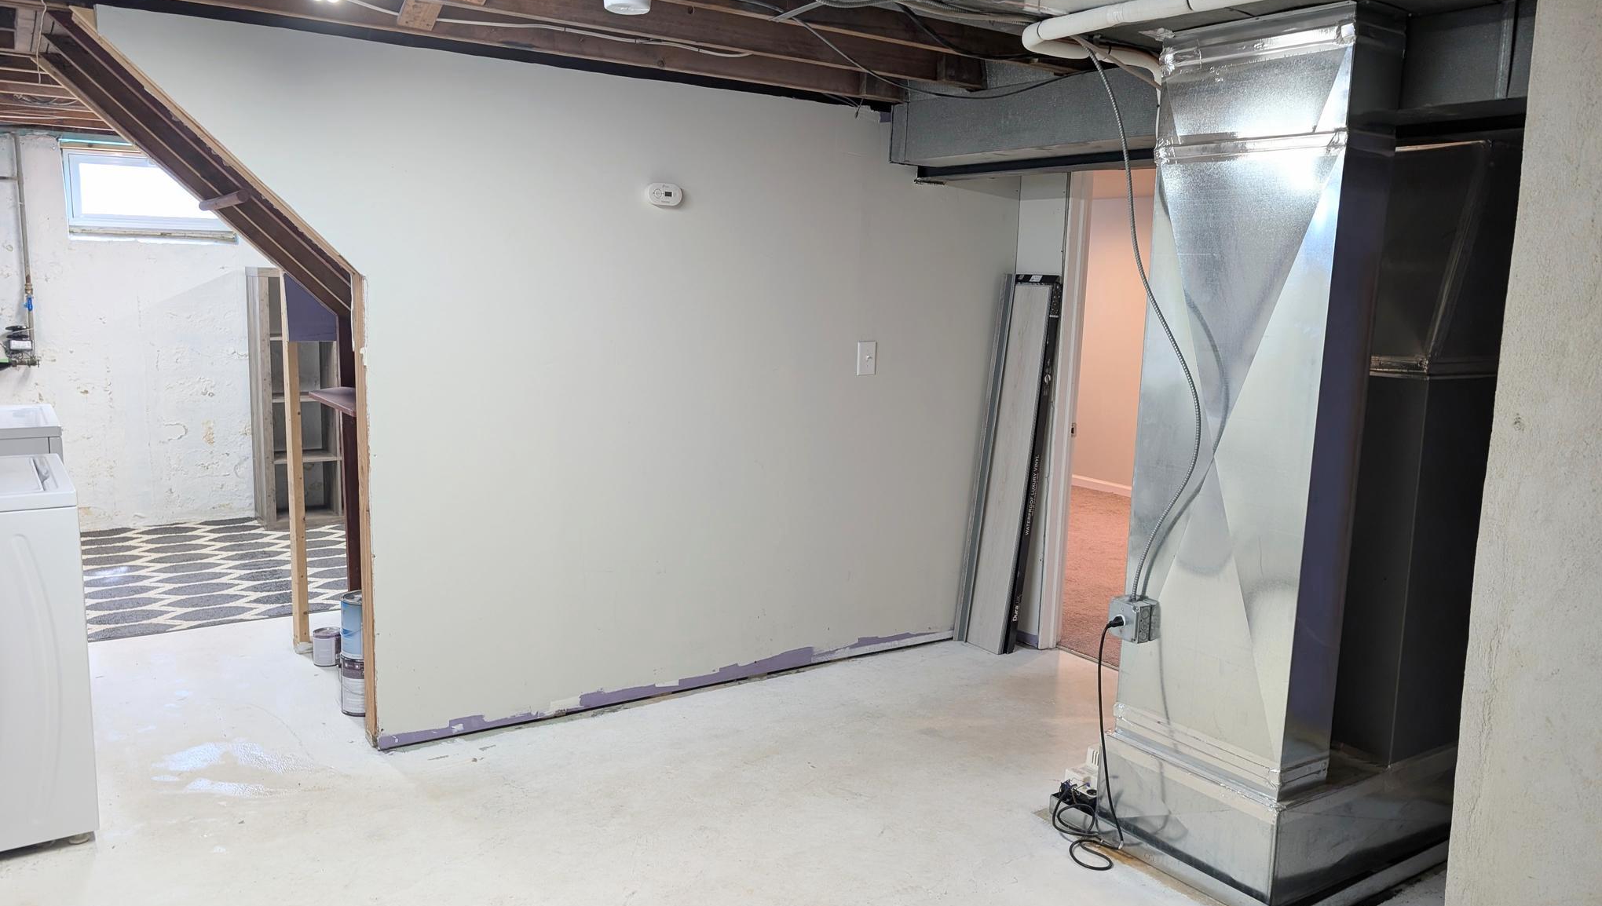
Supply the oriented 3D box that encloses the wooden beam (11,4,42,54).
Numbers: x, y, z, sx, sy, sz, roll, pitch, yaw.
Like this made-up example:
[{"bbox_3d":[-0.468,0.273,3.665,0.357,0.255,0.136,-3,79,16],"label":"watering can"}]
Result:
[{"bbox_3d":[-2.263,-1.312,3.245,0.081,0.171,0.812,-5,11,-36],"label":"wooden beam"}]

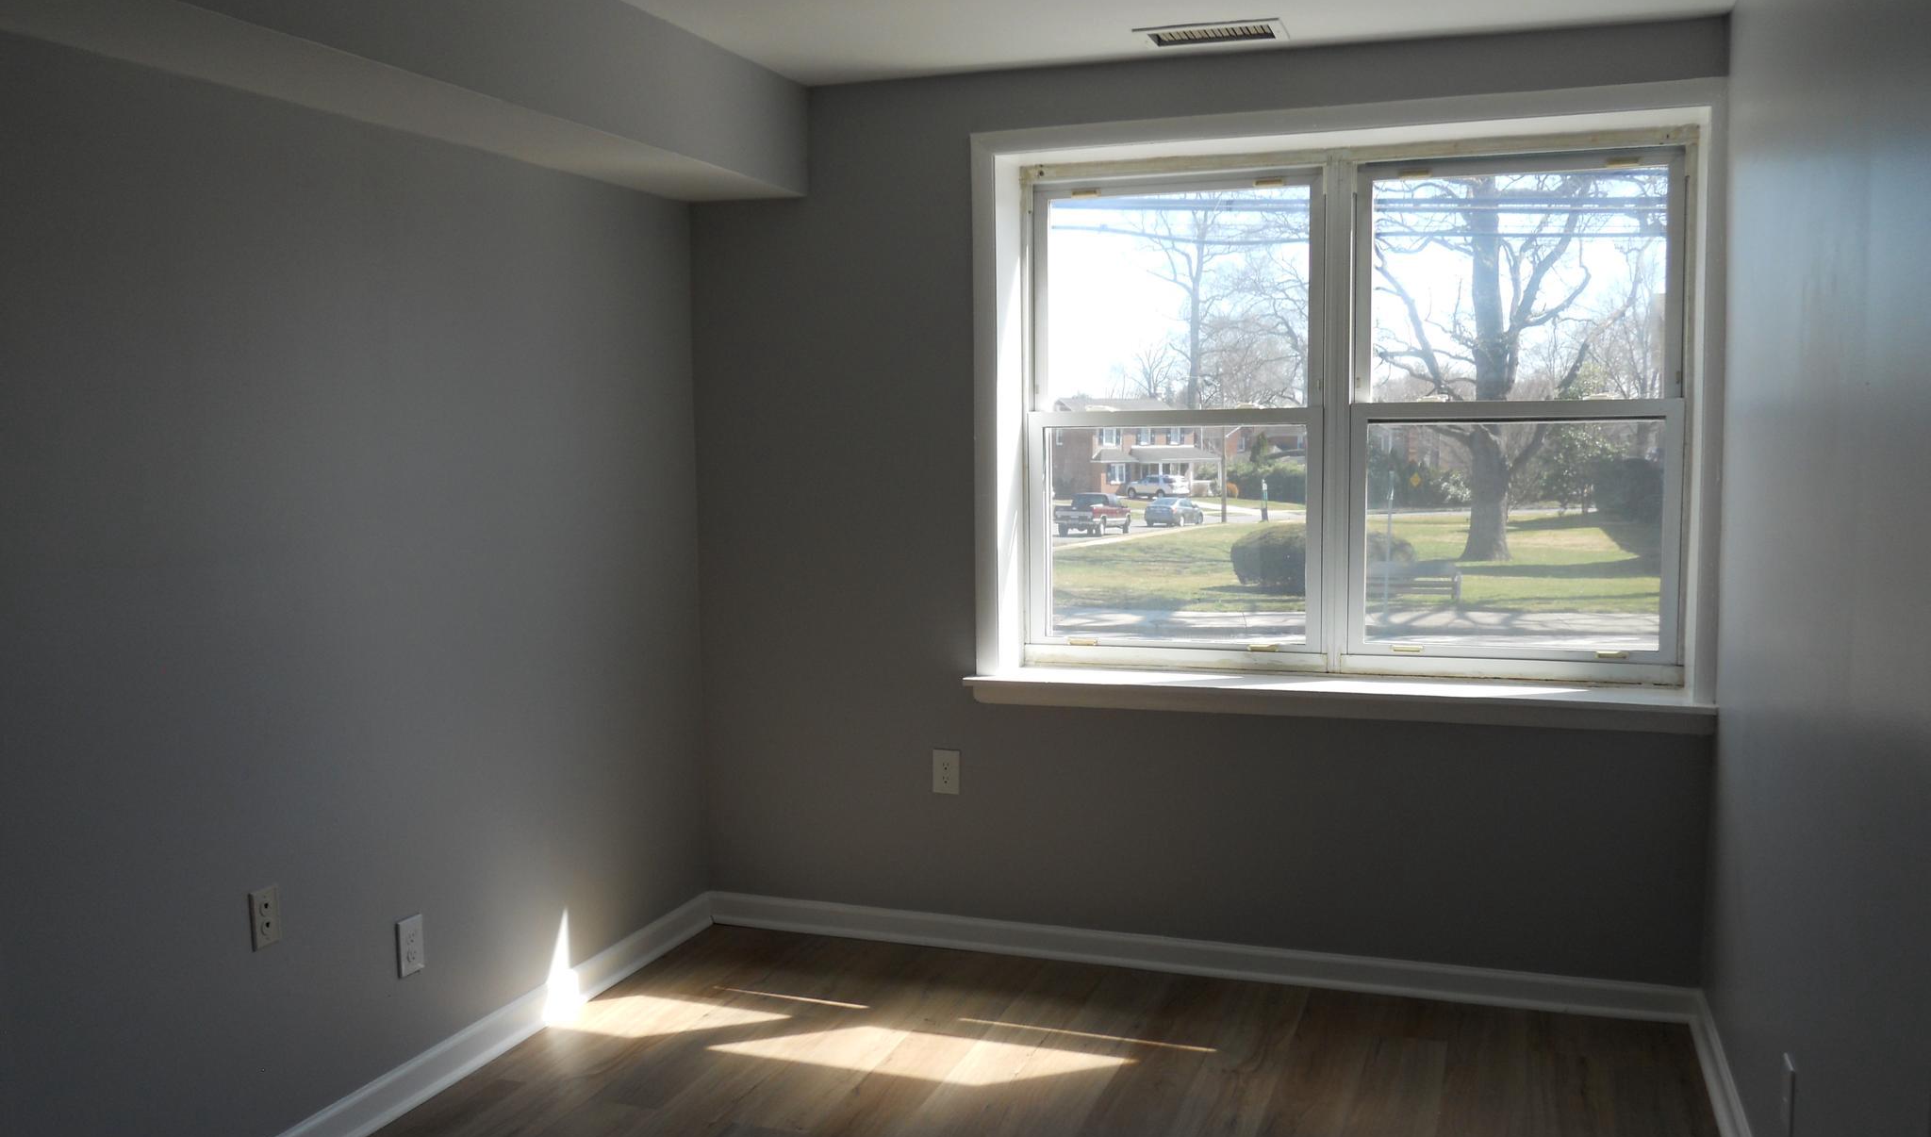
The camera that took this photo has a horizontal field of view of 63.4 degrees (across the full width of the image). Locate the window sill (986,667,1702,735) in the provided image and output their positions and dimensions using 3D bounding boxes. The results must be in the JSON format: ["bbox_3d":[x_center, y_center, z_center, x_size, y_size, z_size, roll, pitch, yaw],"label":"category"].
[{"bbox_3d":[0.940,0.345,4.187,1.902,0.075,0.267,1,6,19],"label":"window sill"}]

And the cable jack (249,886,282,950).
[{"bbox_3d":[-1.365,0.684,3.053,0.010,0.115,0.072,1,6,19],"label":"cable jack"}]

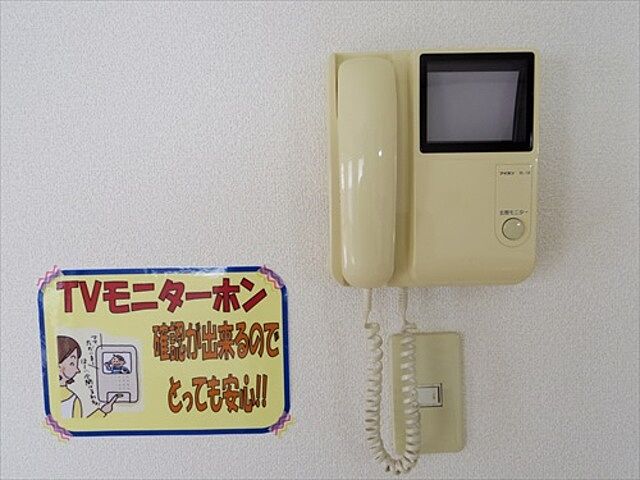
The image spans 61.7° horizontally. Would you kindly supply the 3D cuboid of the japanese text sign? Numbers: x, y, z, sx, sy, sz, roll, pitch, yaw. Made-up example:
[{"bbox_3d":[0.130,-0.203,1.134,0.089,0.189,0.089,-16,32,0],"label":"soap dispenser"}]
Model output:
[{"bbox_3d":[-0.154,0.112,0.532,0.247,0.171,0.004,-1,4,1],"label":"japanese text sign"}]

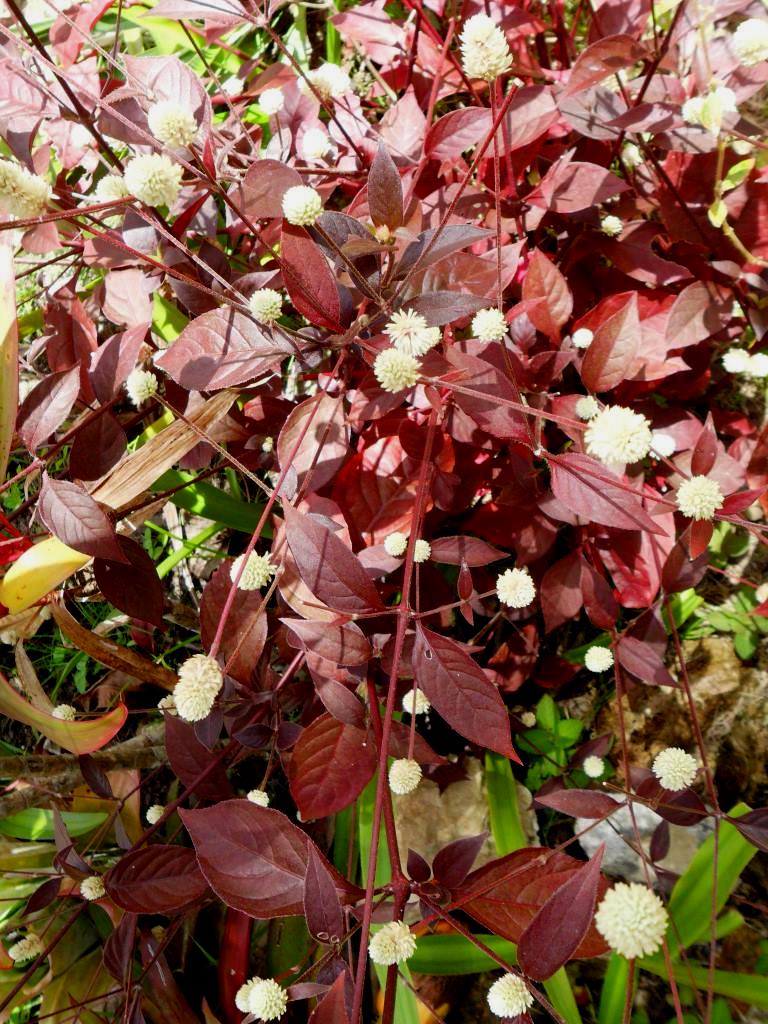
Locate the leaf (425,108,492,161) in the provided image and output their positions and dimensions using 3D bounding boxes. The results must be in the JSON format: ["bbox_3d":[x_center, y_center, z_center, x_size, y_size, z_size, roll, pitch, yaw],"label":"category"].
[{"bbox_3d":[0.048,-0.241,0.700,0.050,0.007,0.029,-33,61,3],"label":"leaf"}]

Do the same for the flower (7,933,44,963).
[{"bbox_3d":[-0.163,0.199,0.500,0.017,0.011,0.011,-32,44,-18],"label":"flower"}]

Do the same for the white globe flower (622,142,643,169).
[{"bbox_3d":[0.164,-0.234,0.720,0.015,0.016,0.015,0,43,0],"label":"white globe flower"}]

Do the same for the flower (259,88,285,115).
[{"bbox_3d":[-0.076,-0.278,0.740,0.018,0.018,0.018,0,42,0],"label":"flower"}]

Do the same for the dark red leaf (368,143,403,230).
[{"bbox_3d":[0.000,-0.176,0.590,0.019,0.011,0.059,-4,70,1],"label":"dark red leaf"}]

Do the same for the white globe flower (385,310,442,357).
[{"bbox_3d":[0.013,-0.082,0.500,0.024,0.021,0.021,0,44,0],"label":"white globe flower"}]

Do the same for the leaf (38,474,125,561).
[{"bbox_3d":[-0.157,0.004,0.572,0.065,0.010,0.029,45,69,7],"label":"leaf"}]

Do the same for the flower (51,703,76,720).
[{"bbox_3d":[-0.158,0.099,0.540,0.013,0.011,0.011,27,37,-24],"label":"flower"}]

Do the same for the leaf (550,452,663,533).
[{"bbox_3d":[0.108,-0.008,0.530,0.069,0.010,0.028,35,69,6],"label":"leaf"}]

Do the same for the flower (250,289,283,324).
[{"bbox_3d":[-0.059,-0.101,0.540,0.017,0.017,0.017,-6,41,1],"label":"flower"}]

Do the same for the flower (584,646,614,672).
[{"bbox_3d":[0.104,0.071,0.530,0.014,0.013,0.014,0,42,0],"label":"flower"}]

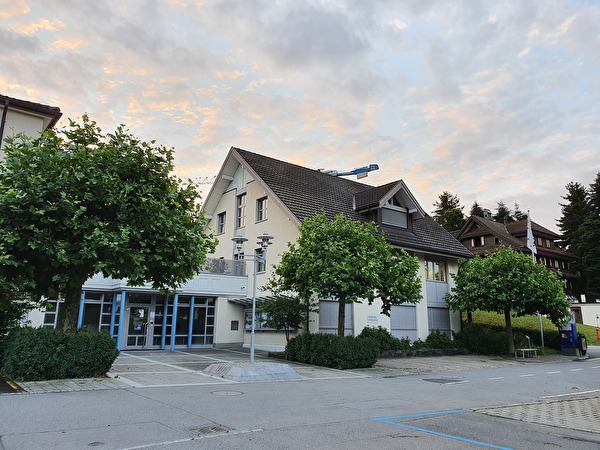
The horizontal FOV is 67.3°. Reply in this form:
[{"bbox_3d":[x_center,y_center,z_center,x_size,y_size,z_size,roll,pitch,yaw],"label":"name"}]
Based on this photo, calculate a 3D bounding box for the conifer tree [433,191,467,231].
[{"bbox_3d":[21.368,3.561,62.838,6.500,17.474,6.500,-5,-14,24],"label":"conifer tree"}]

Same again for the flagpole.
[{"bbox_3d":[15.994,3.535,30.524,0.150,9.261,0.150,8,-15,-29],"label":"flagpole"}]

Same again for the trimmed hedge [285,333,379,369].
[{"bbox_3d":[1.199,5.105,18.581,1.820,1.250,4.000,9,-15,-31],"label":"trimmed hedge"}]

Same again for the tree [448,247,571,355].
[{"bbox_3d":[11.935,4.261,25.937,6.772,6.144,6.433,10,-16,-35],"label":"tree"}]

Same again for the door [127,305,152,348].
[{"bbox_3d":[-7.837,4.952,21.924,1.070,2.102,0.100,8,-15,-30],"label":"door"}]

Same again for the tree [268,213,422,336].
[{"bbox_3d":[1.885,2.499,18.410,6.078,6.194,5.652,1,-13,0],"label":"tree"}]

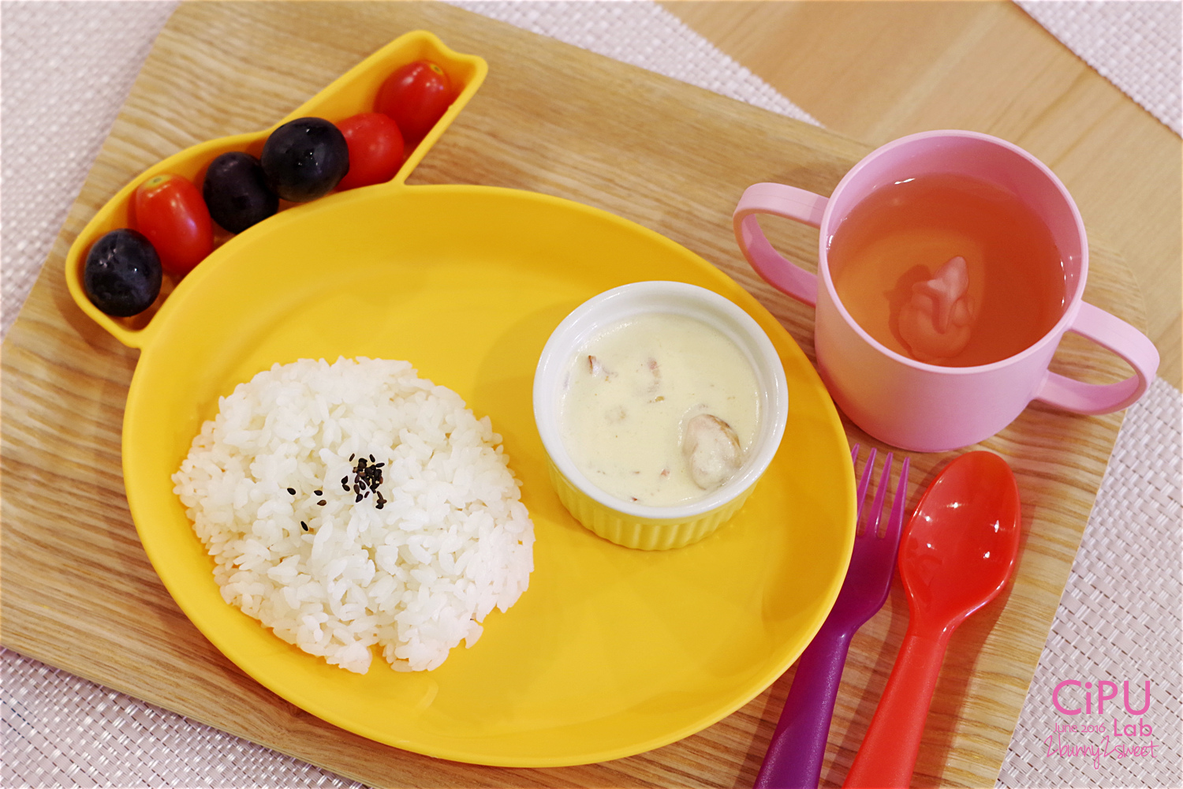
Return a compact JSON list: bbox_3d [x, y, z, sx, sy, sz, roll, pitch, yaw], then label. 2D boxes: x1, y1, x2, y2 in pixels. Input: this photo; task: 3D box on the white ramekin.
[{"bbox_3d":[0.021,0.007,0.751,0.076,0.038,0.076,0,69,1],"label":"white ramekin"}]

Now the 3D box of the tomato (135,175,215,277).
[{"bbox_3d":[-0.133,-0.054,0.785,0.023,0.034,0.023,5,37,25],"label":"tomato"}]

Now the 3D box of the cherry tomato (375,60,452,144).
[{"bbox_3d":[-0.058,-0.095,0.799,0.023,0.029,0.023,34,46,-1],"label":"cherry tomato"}]

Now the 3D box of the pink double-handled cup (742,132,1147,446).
[{"bbox_3d":[0.106,-0.028,0.748,0.134,0.073,0.078,23,71,10],"label":"pink double-handled cup"}]

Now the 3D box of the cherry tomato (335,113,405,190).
[{"bbox_3d":[-0.072,-0.078,0.795,0.024,0.024,0.024,0,69,1],"label":"cherry tomato"}]

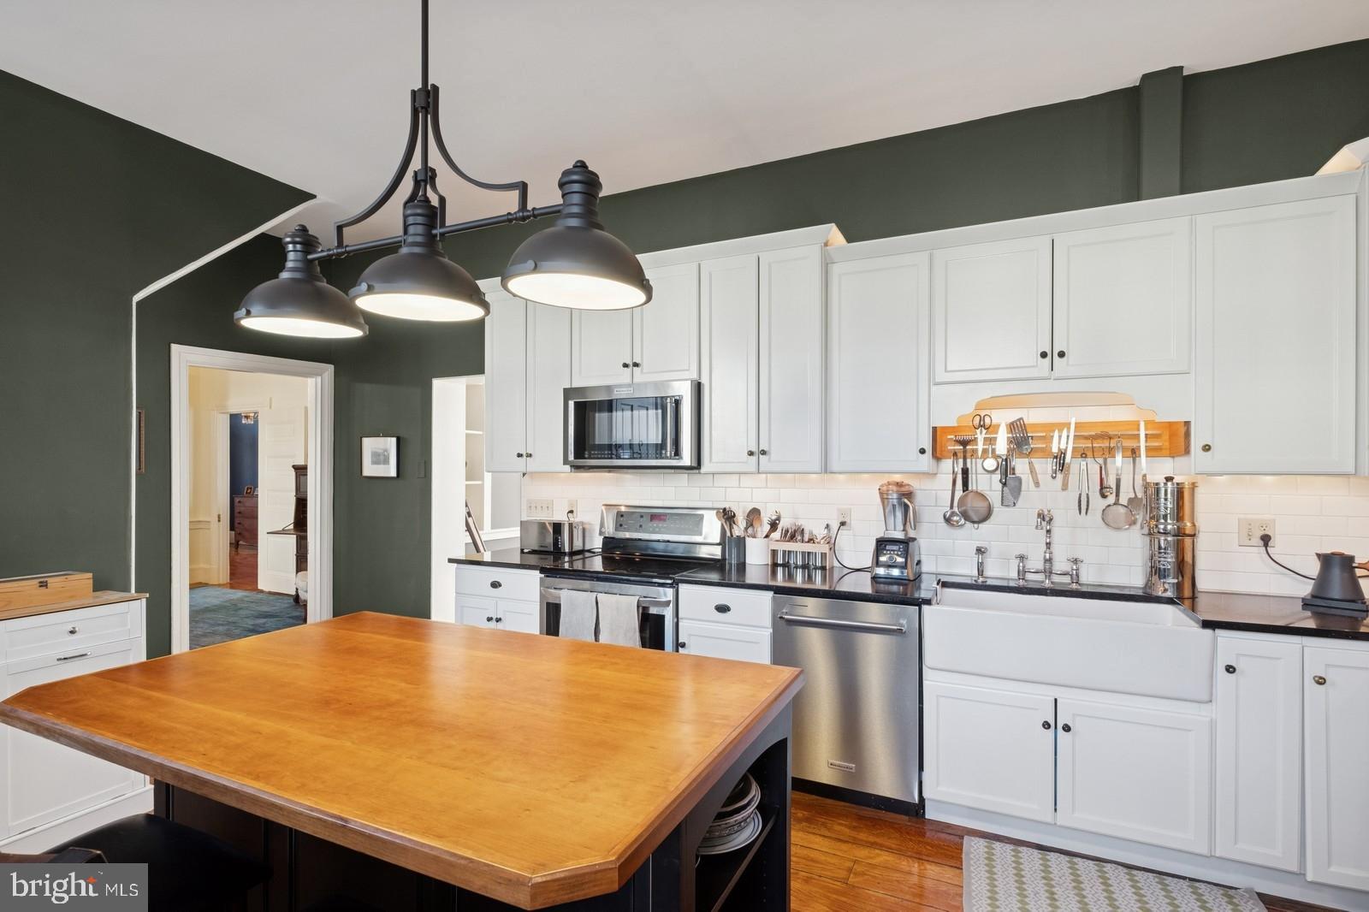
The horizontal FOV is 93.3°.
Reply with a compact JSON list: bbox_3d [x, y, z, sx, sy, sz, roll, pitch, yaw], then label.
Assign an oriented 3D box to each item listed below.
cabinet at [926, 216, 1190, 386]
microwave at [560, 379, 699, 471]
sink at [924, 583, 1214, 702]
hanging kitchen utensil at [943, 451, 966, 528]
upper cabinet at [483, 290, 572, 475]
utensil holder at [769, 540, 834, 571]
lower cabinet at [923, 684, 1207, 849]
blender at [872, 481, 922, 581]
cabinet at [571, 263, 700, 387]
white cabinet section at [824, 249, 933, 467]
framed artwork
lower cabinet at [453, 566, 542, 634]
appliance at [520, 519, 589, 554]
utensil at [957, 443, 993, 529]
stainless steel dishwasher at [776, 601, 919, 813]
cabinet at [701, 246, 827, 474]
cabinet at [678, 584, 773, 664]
[{"bbox_3d":[1.556,-0.599,2.753,0.907,0.578,0.320,0,-1,25],"label":"cabinet"},{"bbox_3d":[-0.215,-0.146,3.471,0.757,0.430,0.415,0,0,25],"label":"microwave"},{"bbox_3d":[1.431,0.702,2.519,0.901,0.246,0.445,0,0,25],"label":"sink"},{"bbox_3d":[1.233,0.151,2.954,0.100,0.352,0.085,0,0,25],"label":"hanging kitchen utensil"},{"bbox_3d":[-0.810,-0.434,3.830,0.608,1.037,0.380,0,-1,25],"label":"upper cabinet"},{"bbox_3d":[0.590,0.497,3.264,0.295,0.123,0.100,0,0,25],"label":"utensil holder"},{"bbox_3d":[1.478,1.111,2.611,0.902,0.460,0.600,0,-1,25],"label":"lower cabinet"},{"bbox_3d":[0.980,0.337,2.995,0.200,0.438,0.215,0,0,30],"label":"blender"},{"bbox_3d":[-0.201,-0.660,3.514,0.762,0.588,0.335,0,0,25],"label":"cabinet"},{"bbox_3d":[0.925,-0.398,3.010,0.450,0.950,0.340,0,0,25],"label":"white cabinet section"},{"bbox_3d":[-2.199,0.006,4.673,0.358,0.296,0.030,0,-1,25],"label":"framed artwork"},{"bbox_3d":[-0.892,1.036,3.713,0.605,0.883,0.555,0,0,25],"label":"lower cabinet"},{"bbox_3d":[-0.753,0.472,3.769,0.345,0.190,0.190,0,-1,25],"label":"appliance"},{"bbox_3d":[1.316,0.134,2.923,0.145,0.385,0.070,0,0,25],"label":"utensil"},{"bbox_3d":[0.776,0.982,2.925,0.596,0.772,0.610,0,-1,25],"label":"stainless steel dishwasher"},{"bbox_3d":[0.436,-0.441,3.245,0.617,1.037,0.380,0,-1,25],"label":"cabinet"},{"bbox_3d":[0.300,0.987,3.166,0.463,0.787,0.600,0,-1,25],"label":"cabinet"}]

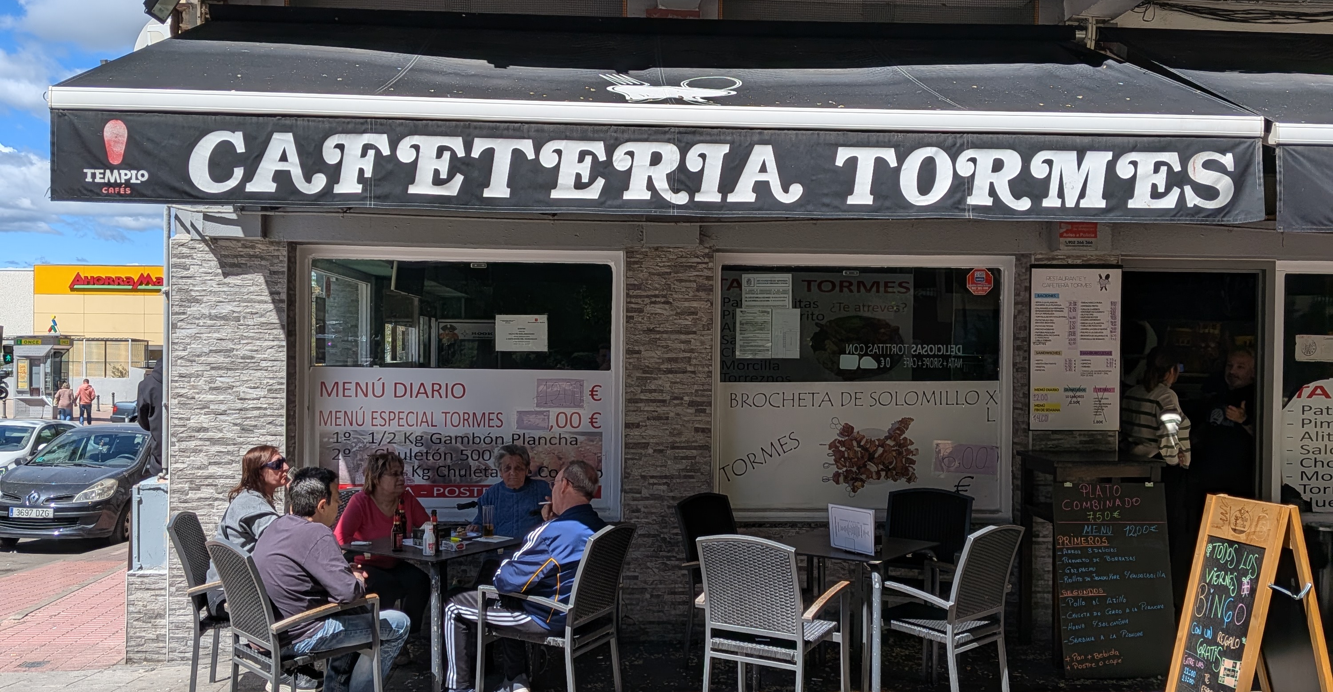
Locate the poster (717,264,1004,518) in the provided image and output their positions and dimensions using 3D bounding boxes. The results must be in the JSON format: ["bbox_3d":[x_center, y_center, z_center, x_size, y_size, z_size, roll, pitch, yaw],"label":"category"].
[{"bbox_3d":[1.104,0.260,6.954,1.640,1.440,0.040,1,0,-4],"label":"poster"}]

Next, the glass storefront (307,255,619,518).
[{"bbox_3d":[-1.190,0.230,7.245,1.834,1.574,0.100,1,1,-3],"label":"glass storefront"}]

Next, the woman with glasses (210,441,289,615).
[{"bbox_3d":[-1.933,1.123,6.233,0.700,1.260,0.480,1,1,-9],"label":"woman with glasses"}]

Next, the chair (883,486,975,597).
[{"bbox_3d":[1.357,1.313,6.852,0.570,0.935,0.600,1,1,30],"label":"chair"}]

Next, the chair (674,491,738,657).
[{"bbox_3d":[0.412,1.304,6.762,0.600,0.935,0.570,1,1,32],"label":"chair"}]

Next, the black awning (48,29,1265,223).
[{"bbox_3d":[-0.013,-1.103,5.491,4.520,1.210,1.900,1,0,-4],"label":"black awning"}]

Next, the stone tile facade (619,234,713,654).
[{"bbox_3d":[0.008,0.580,7.334,0.524,2.367,0.150,1,1,-3],"label":"stone tile facade"}]

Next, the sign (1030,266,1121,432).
[{"bbox_3d":[2.367,0.012,7.152,0.542,0.965,0.030,1,1,-3],"label":"sign"}]

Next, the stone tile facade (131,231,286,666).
[{"bbox_3d":[-2.393,0.540,6.599,0.820,2.260,0.300,1,0,-4],"label":"stone tile facade"}]

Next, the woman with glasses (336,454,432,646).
[{"bbox_3d":[-1.451,1.117,6.262,0.550,1.160,0.750,0,1,-39],"label":"woman with glasses"}]

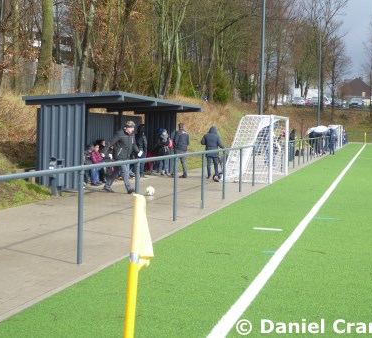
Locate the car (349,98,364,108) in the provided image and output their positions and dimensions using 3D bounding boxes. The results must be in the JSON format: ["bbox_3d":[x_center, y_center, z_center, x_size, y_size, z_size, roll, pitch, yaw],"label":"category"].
[{"bbox_3d":[26.264,-10.103,130.000,1.820,1.500,4.300,2,3,18],"label":"car"}]

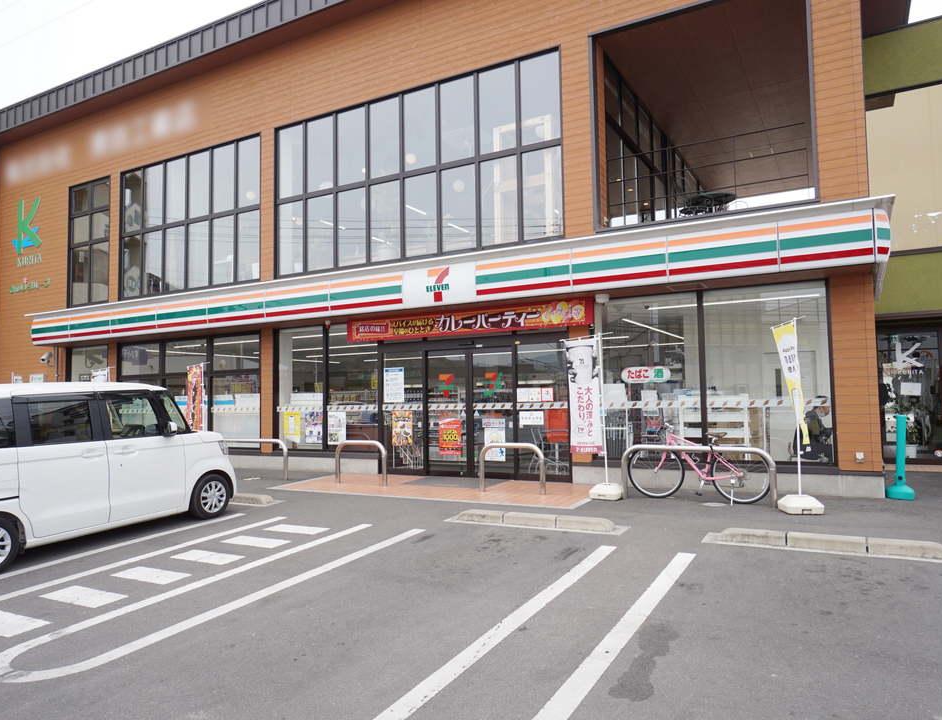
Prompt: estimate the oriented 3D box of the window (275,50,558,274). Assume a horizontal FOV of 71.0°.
[{"bbox_3d":[-1.198,-3.195,11.548,6.020,3.020,0.150,-3,-4,29],"label":"window"}]

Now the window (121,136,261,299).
[{"bbox_3d":[-6.144,-2.961,14.299,4.580,3.030,0.150,-3,-4,29],"label":"window"}]

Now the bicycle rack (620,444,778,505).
[{"bbox_3d":[2.732,1.403,8.038,1.810,0.670,0.075,-3,-4,29],"label":"bicycle rack"}]

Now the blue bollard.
[{"bbox_3d":[5.111,1.138,7.891,0.320,0.980,0.320,-3,-4,29],"label":"blue bollard"}]

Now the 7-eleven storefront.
[{"bbox_3d":[-2.495,0.316,11.466,16.680,3.360,1.400,-3,-4,29],"label":"7-eleven storefront"}]

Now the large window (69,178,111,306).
[{"bbox_3d":[-9.218,-2.823,16.009,1.690,3.020,0.150,-3,-4,29],"label":"large window"}]

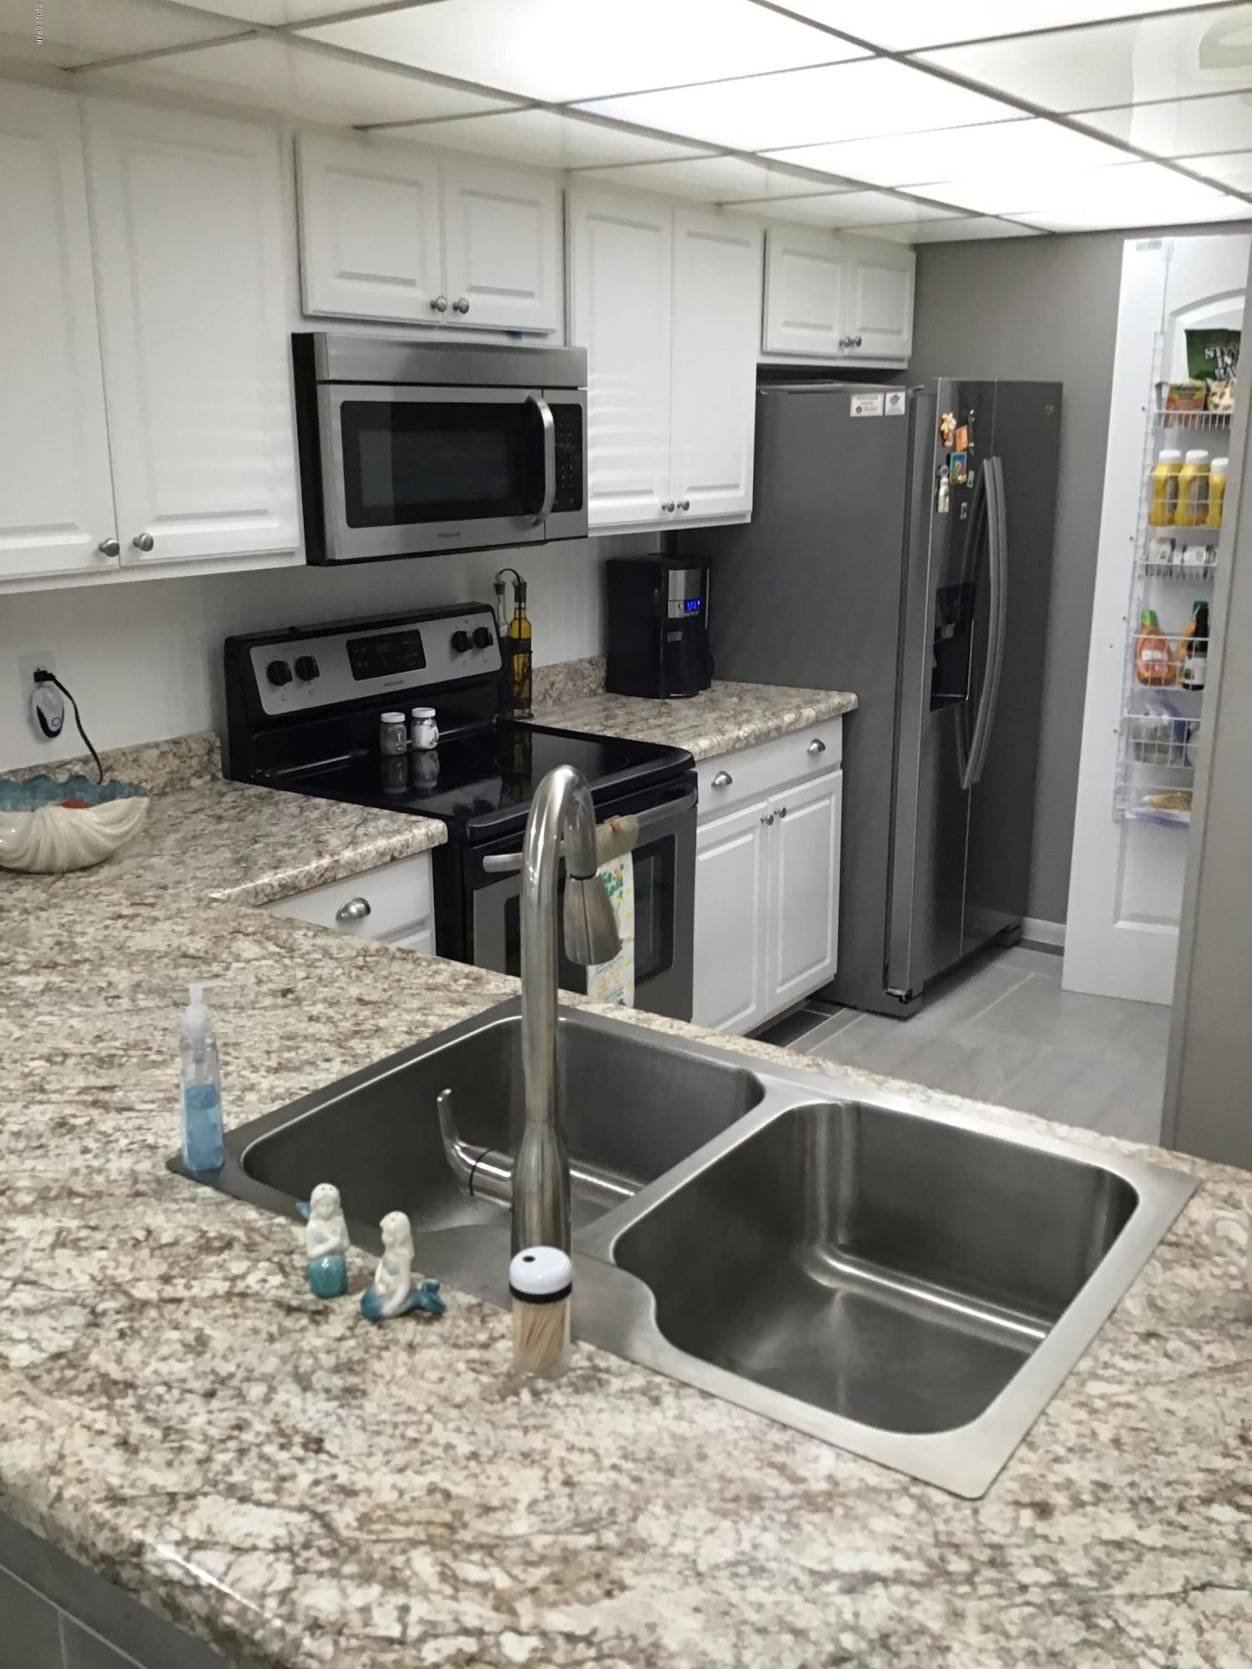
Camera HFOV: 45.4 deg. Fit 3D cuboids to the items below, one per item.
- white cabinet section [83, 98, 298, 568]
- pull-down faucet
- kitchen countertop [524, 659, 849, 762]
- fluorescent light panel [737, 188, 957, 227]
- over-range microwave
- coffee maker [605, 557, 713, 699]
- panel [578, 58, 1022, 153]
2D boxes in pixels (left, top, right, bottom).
[{"bbox_3d":[-0.818,-0.826,2.550,0.324,0.735,0.405,12,19,34],"label":"white cabinet section"},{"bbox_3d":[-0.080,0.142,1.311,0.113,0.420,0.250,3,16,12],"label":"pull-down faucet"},{"bbox_3d":[0.113,-0.350,3.773,0.650,0.126,0.799,11,19,34],"label":"kitchen countertop"},{"bbox_3d":[0.585,-1.569,3.753,0.433,0.020,0.597,11,19,34],"label":"fluorescent light panel"},{"bbox_3d":[-0.456,-0.792,3.050,0.405,0.399,0.768,11,19,34],"label":"over-range microwave"},{"bbox_3d":[0.099,-0.553,3.962,0.240,0.350,0.205,11,19,35],"label":"coffee maker"},{"bbox_3d":[0.304,-1.222,2.507,0.600,0.020,0.597,11,19,34],"label":"panel"}]

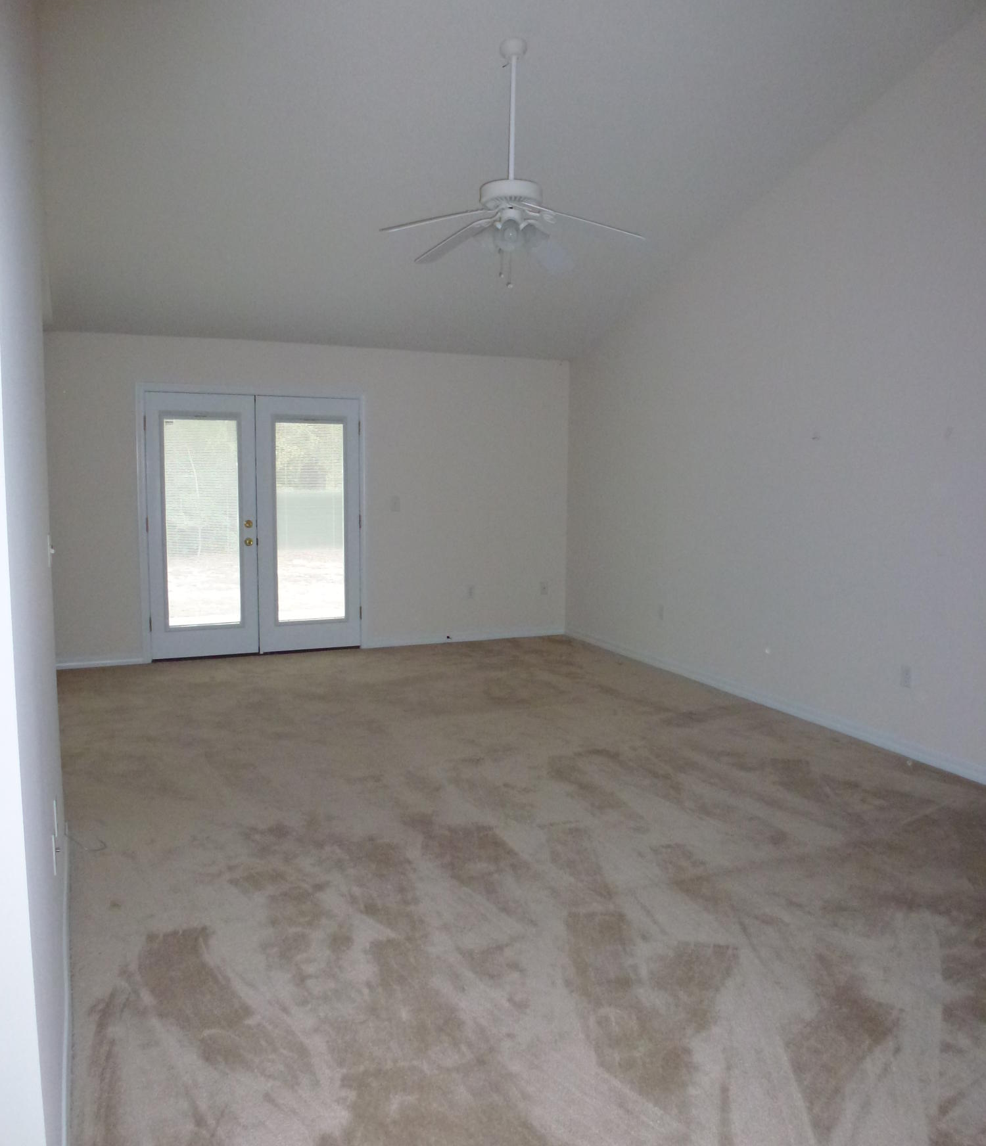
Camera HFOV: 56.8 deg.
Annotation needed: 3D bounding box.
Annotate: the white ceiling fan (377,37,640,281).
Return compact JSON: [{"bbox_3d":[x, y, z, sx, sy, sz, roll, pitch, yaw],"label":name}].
[{"bbox_3d":[0.092,-1.883,4.139,1.270,1.106,1.230,0,6,-7],"label":"white ceiling fan"}]

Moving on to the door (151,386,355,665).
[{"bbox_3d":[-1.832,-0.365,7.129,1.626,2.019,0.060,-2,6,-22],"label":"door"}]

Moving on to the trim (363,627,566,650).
[{"bbox_3d":[-0.206,0.554,7.898,1.853,0.082,0.016,-2,6,-22],"label":"trim"}]

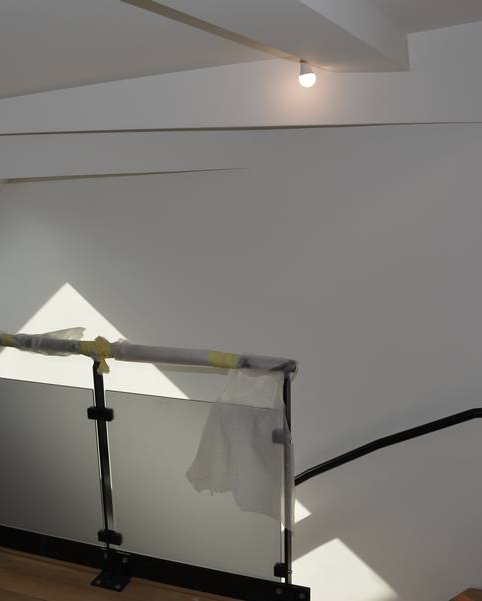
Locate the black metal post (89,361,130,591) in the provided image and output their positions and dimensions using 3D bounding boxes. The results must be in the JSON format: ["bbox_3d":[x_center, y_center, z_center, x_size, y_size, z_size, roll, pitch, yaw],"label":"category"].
[{"bbox_3d":[-0.538,0.703,2.702,0.120,0.945,0.120,3,14,21],"label":"black metal post"}]

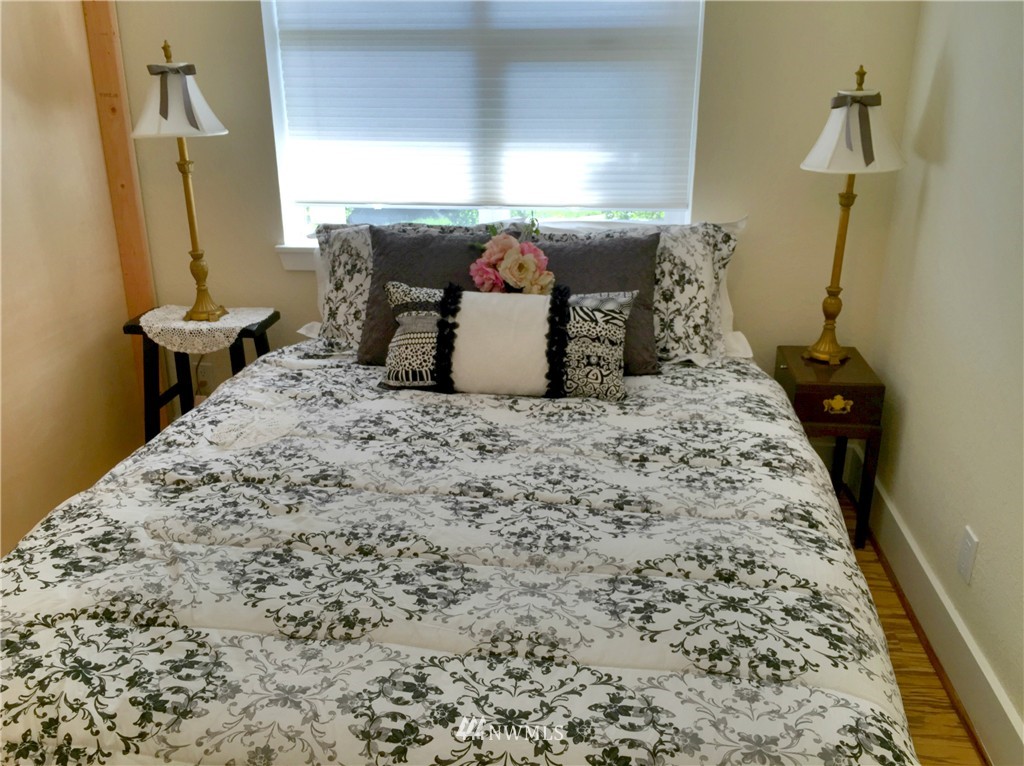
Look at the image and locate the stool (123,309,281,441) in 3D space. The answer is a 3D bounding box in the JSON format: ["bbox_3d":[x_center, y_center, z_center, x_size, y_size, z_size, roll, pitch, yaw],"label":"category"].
[{"bbox_3d":[-1.002,0.084,2.869,0.460,0.593,0.310,3,19,8],"label":"stool"}]

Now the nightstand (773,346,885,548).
[{"bbox_3d":[0.957,0.187,2.675,0.250,0.511,0.390,3,19,8],"label":"nightstand"}]

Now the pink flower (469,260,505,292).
[{"bbox_3d":[-0.067,-0.294,2.379,0.095,0.095,0.085,3,19,8],"label":"pink flower"}]

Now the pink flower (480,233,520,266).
[{"bbox_3d":[-0.032,-0.367,2.375,0.110,0.100,0.090,3,19,8],"label":"pink flower"}]

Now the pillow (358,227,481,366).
[{"bbox_3d":[-0.231,-0.260,2.534,0.460,0.420,0.140,3,2,8],"label":"pillow"}]

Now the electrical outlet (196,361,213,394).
[{"bbox_3d":[-1.141,-0.015,3.161,0.074,0.118,0.008,3,19,8],"label":"electrical outlet"}]

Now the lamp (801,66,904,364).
[{"bbox_3d":[0.981,-0.480,2.526,0.285,0.849,0.285,3,19,8],"label":"lamp"}]

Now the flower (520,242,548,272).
[{"bbox_3d":[0.054,-0.349,2.384,0.095,0.095,0.085,3,19,8],"label":"flower"}]

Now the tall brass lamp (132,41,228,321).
[{"bbox_3d":[-1.022,-0.626,2.717,0.285,0.849,0.285,3,19,8],"label":"tall brass lamp"}]

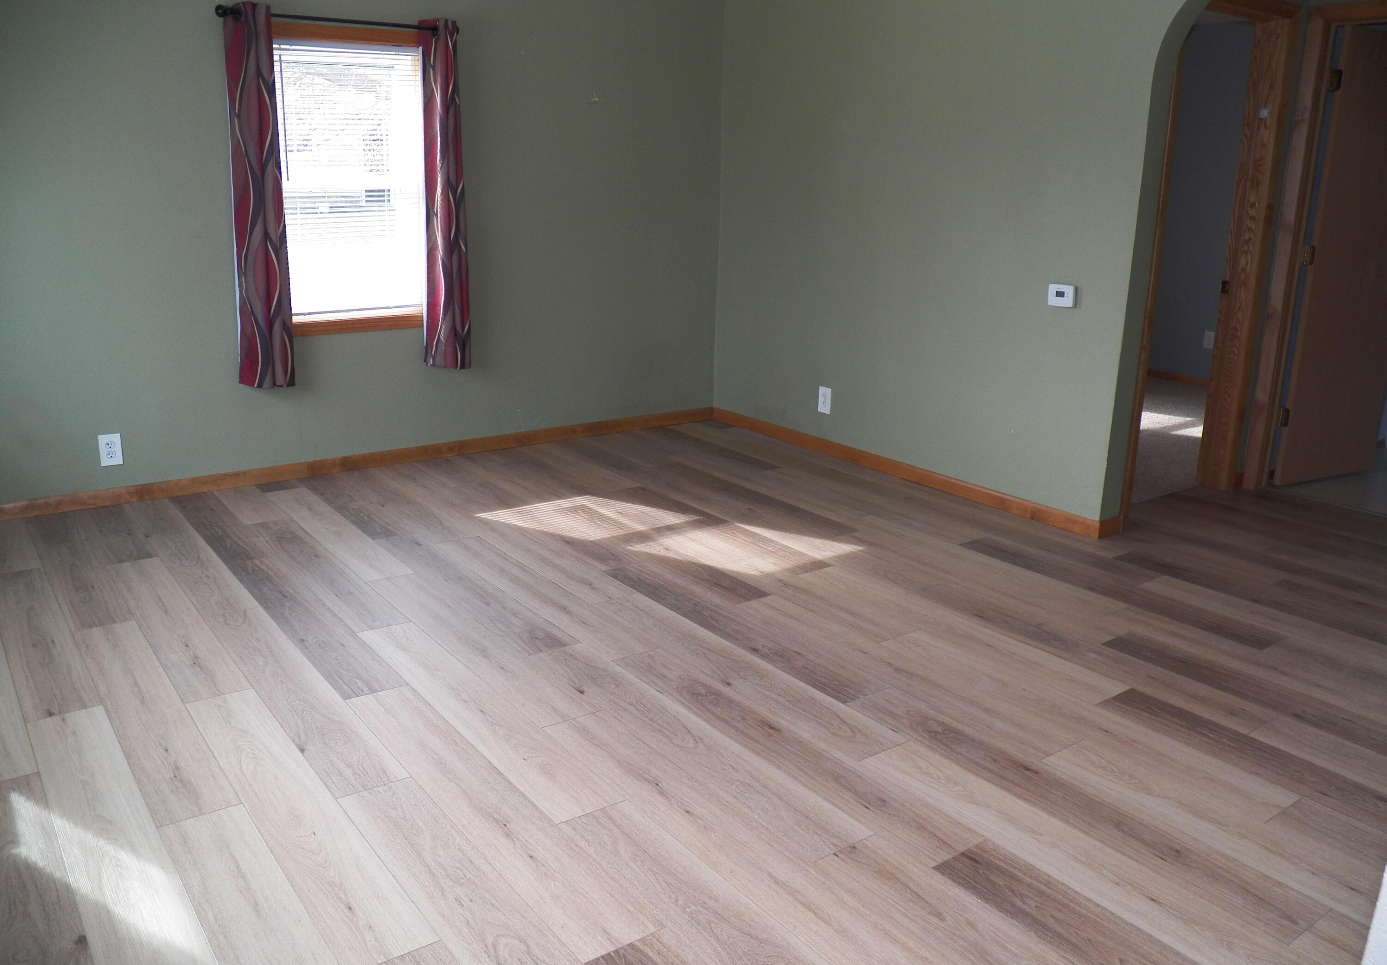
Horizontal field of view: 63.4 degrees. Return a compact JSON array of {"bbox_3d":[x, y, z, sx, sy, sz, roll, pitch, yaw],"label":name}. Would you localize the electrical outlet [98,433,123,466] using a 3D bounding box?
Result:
[{"bbox_3d":[-2.413,-0.133,4.651,0.081,0.128,0.012,-10,19,-34],"label":"electrical outlet"}]

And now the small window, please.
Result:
[{"bbox_3d":[-1.546,-1.326,4.995,0.763,1.305,0.097,-10,19,-34],"label":"small window"}]

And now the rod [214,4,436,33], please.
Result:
[{"bbox_3d":[-1.481,-1.948,4.747,1.041,0.058,0.088,-10,19,-34],"label":"rod"}]

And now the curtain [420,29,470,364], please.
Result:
[{"bbox_3d":[-1.155,-1.294,5.160,0.199,1.561,0.120,-10,19,-34],"label":"curtain"}]

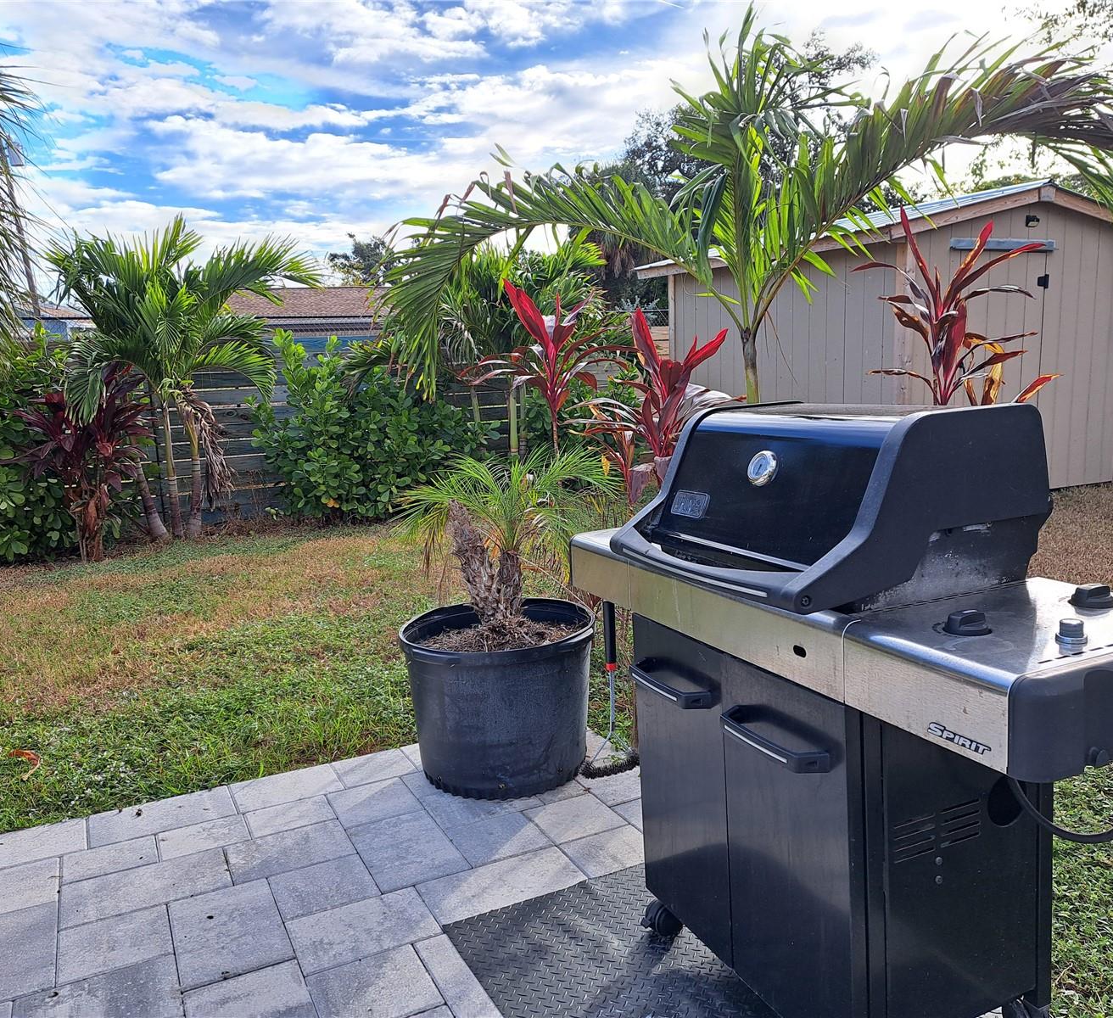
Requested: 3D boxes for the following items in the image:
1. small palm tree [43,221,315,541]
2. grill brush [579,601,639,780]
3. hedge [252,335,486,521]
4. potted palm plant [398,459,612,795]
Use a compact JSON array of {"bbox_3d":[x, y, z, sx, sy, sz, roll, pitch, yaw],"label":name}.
[{"bbox_3d":[-2.855,-1.022,7.228,2.050,2.480,1.900,-6,10,-21],"label":"small palm tree"},{"bbox_3d":[0.119,0.399,2.184,0.150,0.448,0.050,-7,11,-26],"label":"grill brush"},{"bbox_3d":[-1.646,-0.696,8.186,1.750,1.620,1.150,-7,11,-26],"label":"hedge"},{"bbox_3d":[-0.167,0.308,2.900,0.670,0.981,0.660,-2,10,-4],"label":"potted palm plant"}]

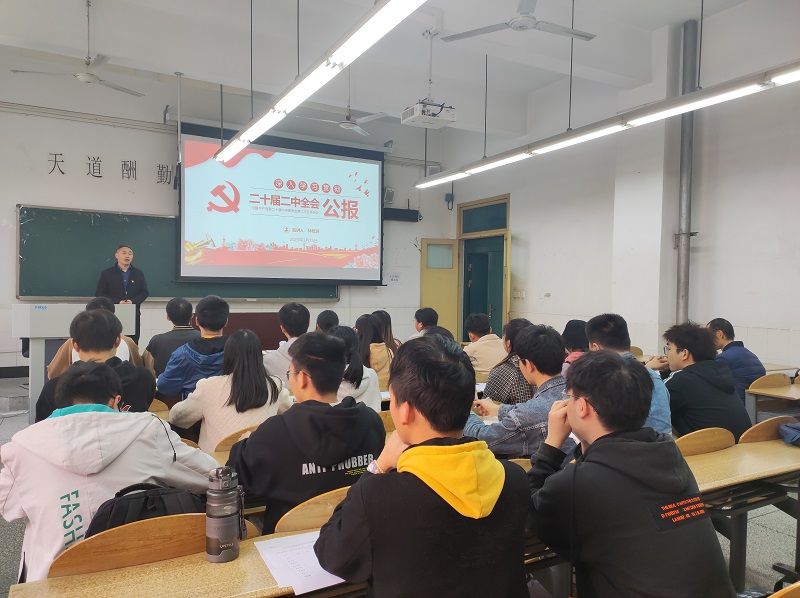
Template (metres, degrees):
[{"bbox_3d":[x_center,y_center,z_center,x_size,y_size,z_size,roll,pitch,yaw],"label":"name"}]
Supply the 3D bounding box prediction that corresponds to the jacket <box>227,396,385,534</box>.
[{"bbox_3d":[-0.303,0.607,1.851,0.470,0.600,0.430,0,1,-29],"label":"jacket"}]

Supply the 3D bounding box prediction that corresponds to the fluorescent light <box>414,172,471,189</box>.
[{"bbox_3d":[0.594,-1.672,7.992,0.180,0.090,1.240,0,1,-29],"label":"fluorescent light"}]

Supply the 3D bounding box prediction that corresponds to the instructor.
[{"bbox_3d":[-3.380,0.199,7.054,0.570,1.690,0.360,0,1,-34],"label":"instructor"}]

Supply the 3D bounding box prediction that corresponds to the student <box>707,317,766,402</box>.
[{"bbox_3d":[2.380,0.752,4.356,0.520,1.215,0.680,0,1,-29],"label":"student"}]

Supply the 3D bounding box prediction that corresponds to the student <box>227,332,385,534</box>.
[{"bbox_3d":[-0.294,0.737,1.914,0.540,1.244,0.690,0,1,-36],"label":"student"}]

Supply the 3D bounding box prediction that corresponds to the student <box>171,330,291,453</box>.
[{"bbox_3d":[-0.794,0.745,2.647,0.500,1.230,0.720,0,1,-29],"label":"student"}]

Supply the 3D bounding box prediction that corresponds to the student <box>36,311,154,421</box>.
[{"bbox_3d":[-1.229,0.686,2.369,0.500,1.295,0.700,0,1,-29],"label":"student"}]

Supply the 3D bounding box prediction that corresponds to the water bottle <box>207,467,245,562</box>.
[{"bbox_3d":[-0.436,0.529,1.437,0.088,0.217,0.083,0,1,-25],"label":"water bottle"}]

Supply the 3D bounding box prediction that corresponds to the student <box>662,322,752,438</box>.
[{"bbox_3d":[1.254,0.735,2.732,0.530,1.270,0.680,0,1,-37],"label":"student"}]

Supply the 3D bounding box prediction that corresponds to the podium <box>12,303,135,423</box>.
[{"bbox_3d":[-3.325,0.636,5.930,1.060,1.180,0.700,0,1,-29],"label":"podium"}]

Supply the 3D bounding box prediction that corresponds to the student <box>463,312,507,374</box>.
[{"bbox_3d":[0.523,0.725,4.434,0.500,1.250,0.720,0,1,-29],"label":"student"}]

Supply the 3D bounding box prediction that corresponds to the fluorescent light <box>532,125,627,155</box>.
[{"bbox_3d":[1.715,-1.565,5.659,0.140,0.090,1.210,0,1,-29],"label":"fluorescent light"}]

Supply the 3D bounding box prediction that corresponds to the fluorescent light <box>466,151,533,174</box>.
[{"bbox_3d":[1.127,-1.596,6.728,0.140,0.090,1.210,0,1,-29],"label":"fluorescent light"}]

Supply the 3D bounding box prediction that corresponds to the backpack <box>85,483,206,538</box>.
[{"bbox_3d":[-0.650,0.717,1.547,0.330,0.450,0.200,0,1,-29],"label":"backpack"}]

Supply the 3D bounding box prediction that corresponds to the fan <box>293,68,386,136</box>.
[{"bbox_3d":[-0.670,-2.549,7.162,1.270,0.850,1.270,0,1,-29],"label":"fan"}]

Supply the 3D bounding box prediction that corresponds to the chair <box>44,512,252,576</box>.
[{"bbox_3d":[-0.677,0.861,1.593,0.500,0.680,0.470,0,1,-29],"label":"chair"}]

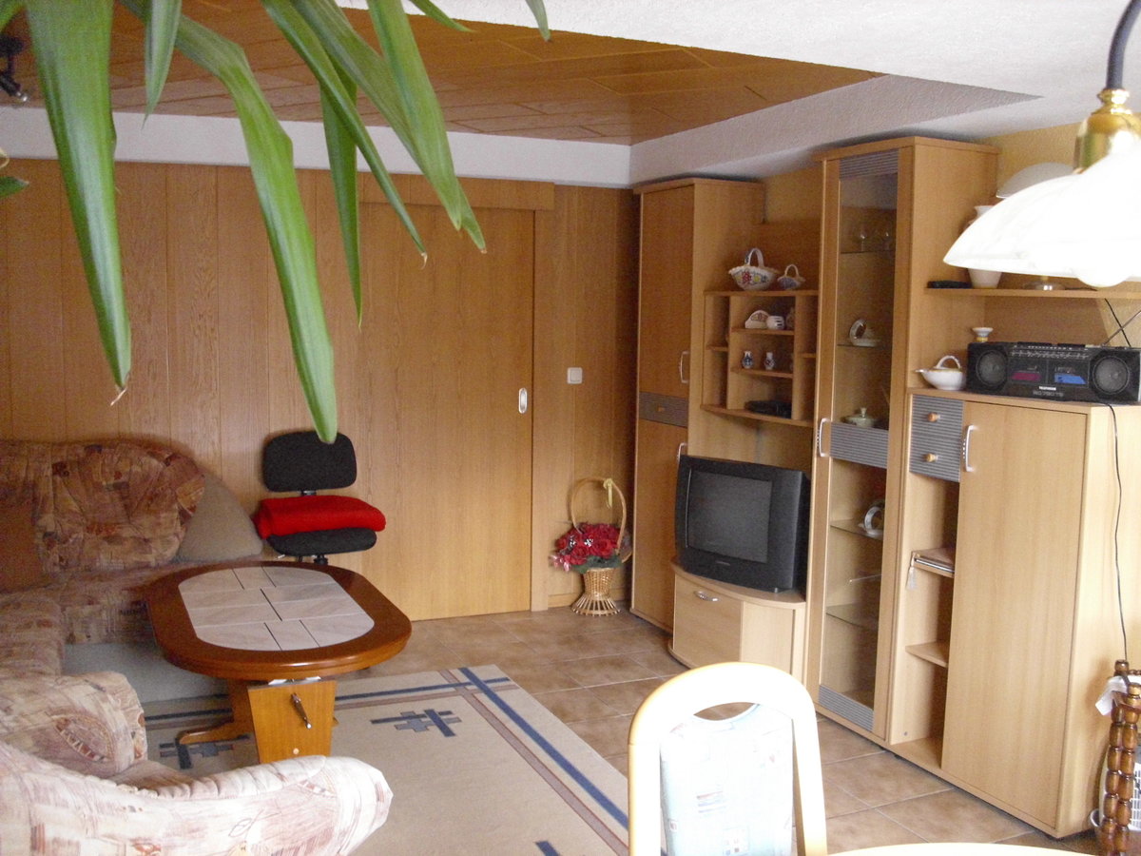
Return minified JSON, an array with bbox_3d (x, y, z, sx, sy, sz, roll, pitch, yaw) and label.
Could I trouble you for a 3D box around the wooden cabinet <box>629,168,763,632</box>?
[{"bbox_3d":[0.589,-0.092,5.511,0.373,2.118,0.582,-2,7,-23],"label":"wooden cabinet"}]

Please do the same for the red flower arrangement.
[{"bbox_3d":[0.097,0.584,5.649,0.370,0.240,0.280,-2,7,-20],"label":"red flower arrangement"}]

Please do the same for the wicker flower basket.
[{"bbox_3d":[0.141,0.585,5.702,0.310,0.650,0.260,-2,7,-20],"label":"wicker flower basket"}]

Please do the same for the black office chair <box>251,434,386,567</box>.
[{"bbox_3d":[-1.076,0.514,4.989,0.550,0.940,0.570,-2,7,-20],"label":"black office chair"}]

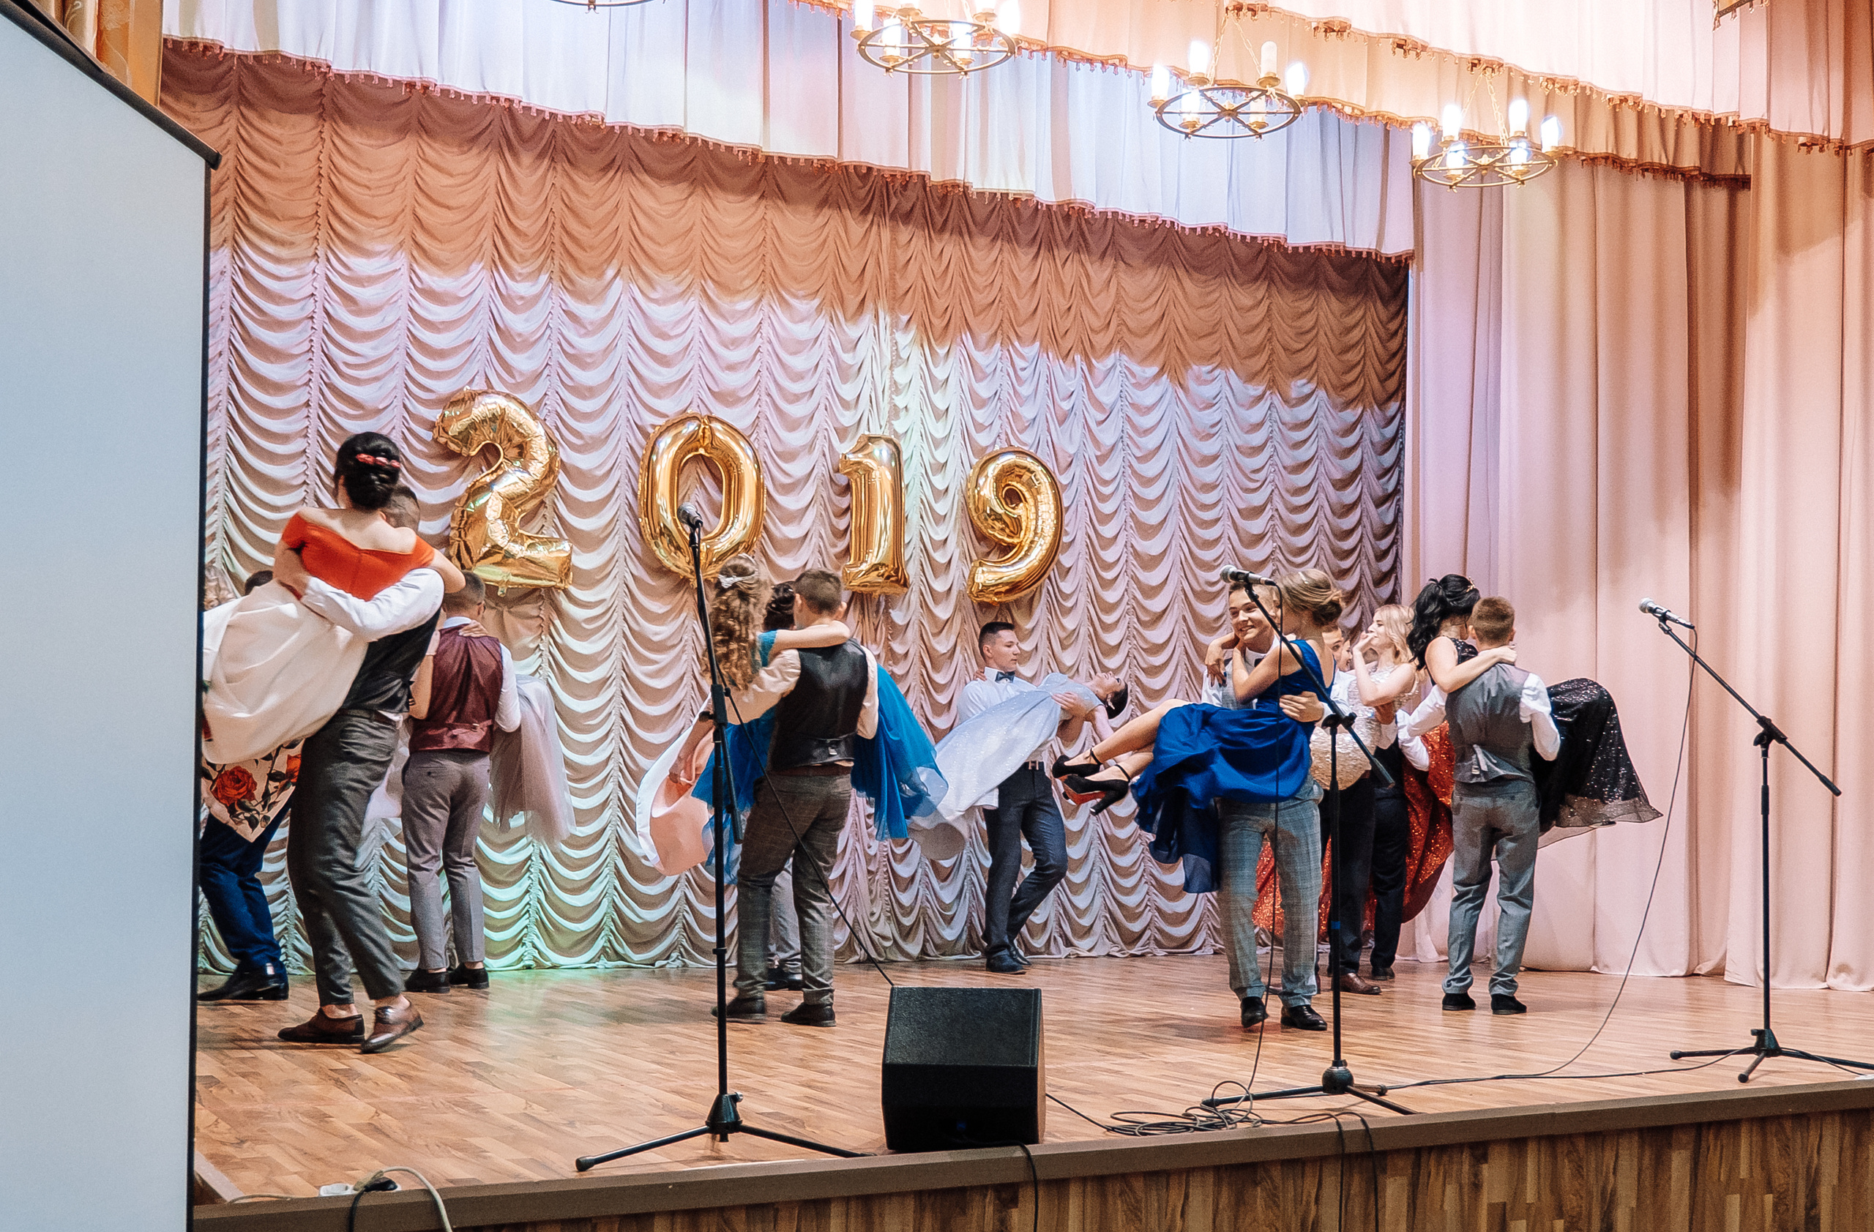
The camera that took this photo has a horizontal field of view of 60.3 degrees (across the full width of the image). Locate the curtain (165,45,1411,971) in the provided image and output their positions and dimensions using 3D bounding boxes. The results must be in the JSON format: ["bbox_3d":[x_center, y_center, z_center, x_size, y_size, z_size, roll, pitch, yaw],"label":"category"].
[{"bbox_3d":[-0.312,-0.361,8.808,7.350,4.420,0.250,4,-8,-23],"label":"curtain"}]

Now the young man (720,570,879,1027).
[{"bbox_3d":[-0.535,0.685,6.361,0.570,1.730,0.500,3,-7,-17],"label":"young man"}]

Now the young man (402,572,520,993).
[{"bbox_3d":[-2.107,0.731,7.179,0.520,1.790,0.460,5,-8,-30],"label":"young man"}]

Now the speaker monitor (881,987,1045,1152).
[{"bbox_3d":[0.082,1.069,3.864,0.360,0.370,0.380,0,-7,9],"label":"speaker monitor"}]

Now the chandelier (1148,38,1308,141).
[{"bbox_3d":[1.106,-1.989,6.111,0.580,0.240,0.580,1,-7,0],"label":"chandelier"}]

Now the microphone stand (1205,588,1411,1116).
[{"bbox_3d":[1.103,0.625,4.568,0.580,1.460,0.620,6,-9,-37],"label":"microphone stand"}]

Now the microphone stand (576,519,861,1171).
[{"bbox_3d":[-0.500,0.515,3.903,0.600,1.460,0.580,3,-7,-14],"label":"microphone stand"}]

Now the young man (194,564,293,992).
[{"bbox_3d":[-2.806,0.672,6.602,0.520,1.740,0.520,4,-8,-21],"label":"young man"}]

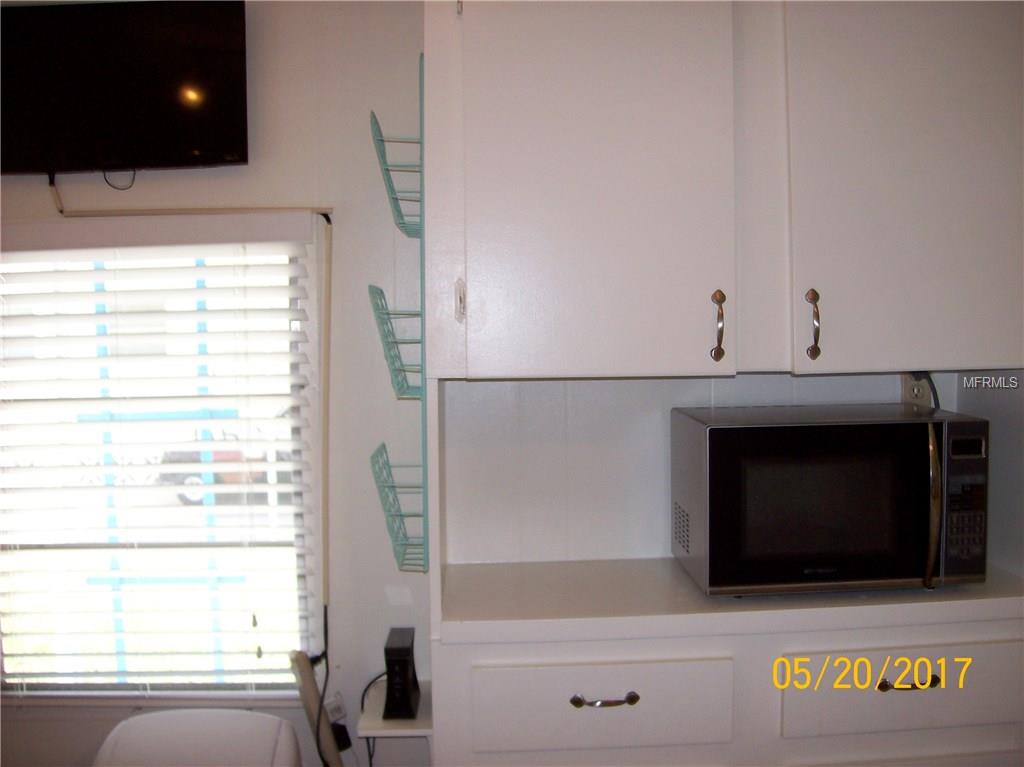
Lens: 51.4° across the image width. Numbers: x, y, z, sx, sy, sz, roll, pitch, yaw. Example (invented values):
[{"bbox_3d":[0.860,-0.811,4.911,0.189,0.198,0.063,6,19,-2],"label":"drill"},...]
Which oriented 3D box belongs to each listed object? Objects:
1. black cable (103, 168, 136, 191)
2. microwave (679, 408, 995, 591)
[{"bbox_3d":[-0.738,-0.384,2.000,0.064,0.044,0.020,-1,4,-4],"label":"black cable"},{"bbox_3d":[0.590,0.216,2.023,0.512,0.315,0.370,-1,4,-3],"label":"microwave"}]

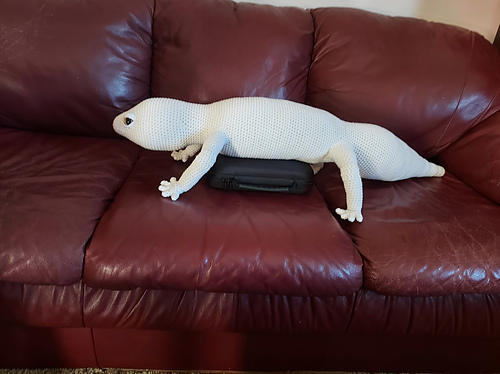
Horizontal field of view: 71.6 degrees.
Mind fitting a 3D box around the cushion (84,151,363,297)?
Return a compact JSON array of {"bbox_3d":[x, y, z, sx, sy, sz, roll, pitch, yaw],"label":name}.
[{"bbox_3d":[-0.064,0.059,1.009,0.589,0.134,0.629,4,28,-6],"label":"cushion"}]

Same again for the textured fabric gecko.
[{"bbox_3d":[0.176,-0.108,1.002,1.094,0.252,0.341,2,28,-9],"label":"textured fabric gecko"}]

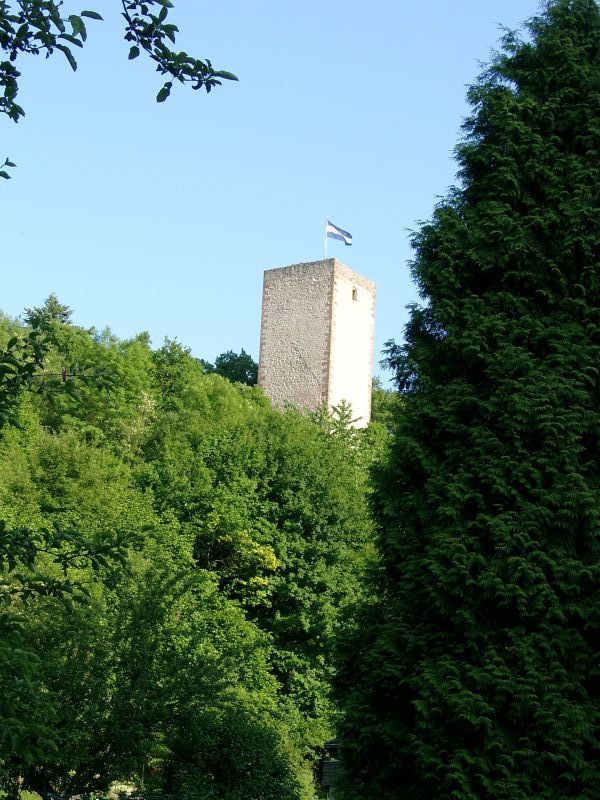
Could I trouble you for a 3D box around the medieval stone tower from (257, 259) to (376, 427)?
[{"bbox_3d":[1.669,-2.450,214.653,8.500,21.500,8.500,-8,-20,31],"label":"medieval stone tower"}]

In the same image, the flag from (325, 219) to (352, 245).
[{"bbox_3d":[4.191,-17.599,219.595,2.800,2.350,0.600,9,-18,-19],"label":"flag"}]

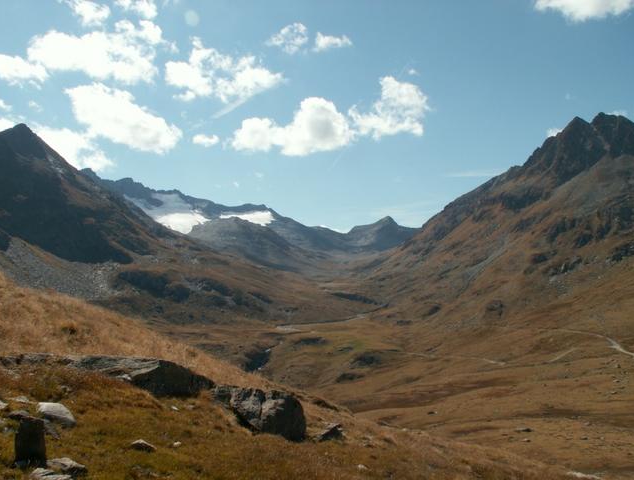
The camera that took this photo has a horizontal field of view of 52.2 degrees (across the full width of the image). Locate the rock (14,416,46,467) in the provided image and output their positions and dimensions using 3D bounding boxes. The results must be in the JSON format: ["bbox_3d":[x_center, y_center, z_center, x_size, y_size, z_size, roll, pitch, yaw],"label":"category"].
[{"bbox_3d":[-3.132,2.195,7.050,0.340,0.520,0.260,0,0,0],"label":"rock"}]

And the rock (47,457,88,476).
[{"bbox_3d":[-2.622,2.380,6.800,0.410,0.170,0.310,0,0,0],"label":"rock"}]

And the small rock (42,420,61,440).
[{"bbox_3d":[-3.118,2.237,7.600,0.260,0.200,0.240,0,0,0],"label":"small rock"}]

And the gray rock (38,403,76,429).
[{"bbox_3d":[-3.301,2.224,8.200,0.470,0.280,0.360,0,0,0],"label":"gray rock"}]

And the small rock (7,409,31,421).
[{"bbox_3d":[-3.724,2.184,8.100,0.290,0.130,0.230,0,0,0],"label":"small rock"}]

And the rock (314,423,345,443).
[{"bbox_3d":[0.189,2.915,9.800,0.420,0.270,0.330,0,0,0],"label":"rock"}]

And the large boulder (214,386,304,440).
[{"bbox_3d":[-0.844,2.547,9.500,1.330,0.750,0.950,0,0,0],"label":"large boulder"}]

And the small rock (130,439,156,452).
[{"bbox_3d":[-2.022,2.382,7.500,0.290,0.140,0.220,0,0,0],"label":"small rock"}]

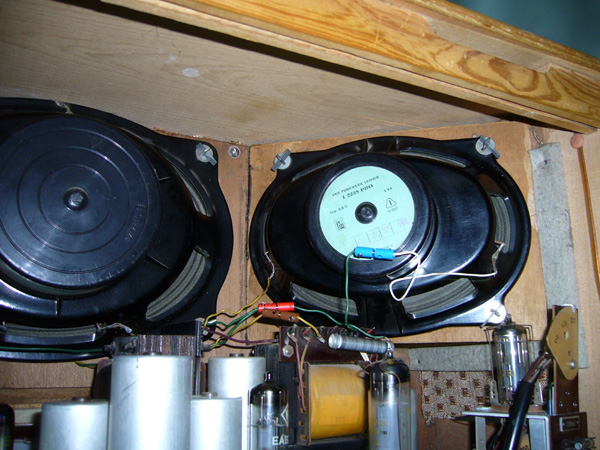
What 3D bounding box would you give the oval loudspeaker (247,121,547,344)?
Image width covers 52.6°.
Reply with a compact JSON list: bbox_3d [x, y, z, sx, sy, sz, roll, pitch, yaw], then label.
[{"bbox_3d":[0.052,0.001,0.424,0.210,0.153,0.077,-3,-11,16],"label":"oval loudspeaker"}]

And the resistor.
[{"bbox_3d":[0.040,0.077,0.389,0.046,0.011,0.010,12,-16,-28],"label":"resistor"}]

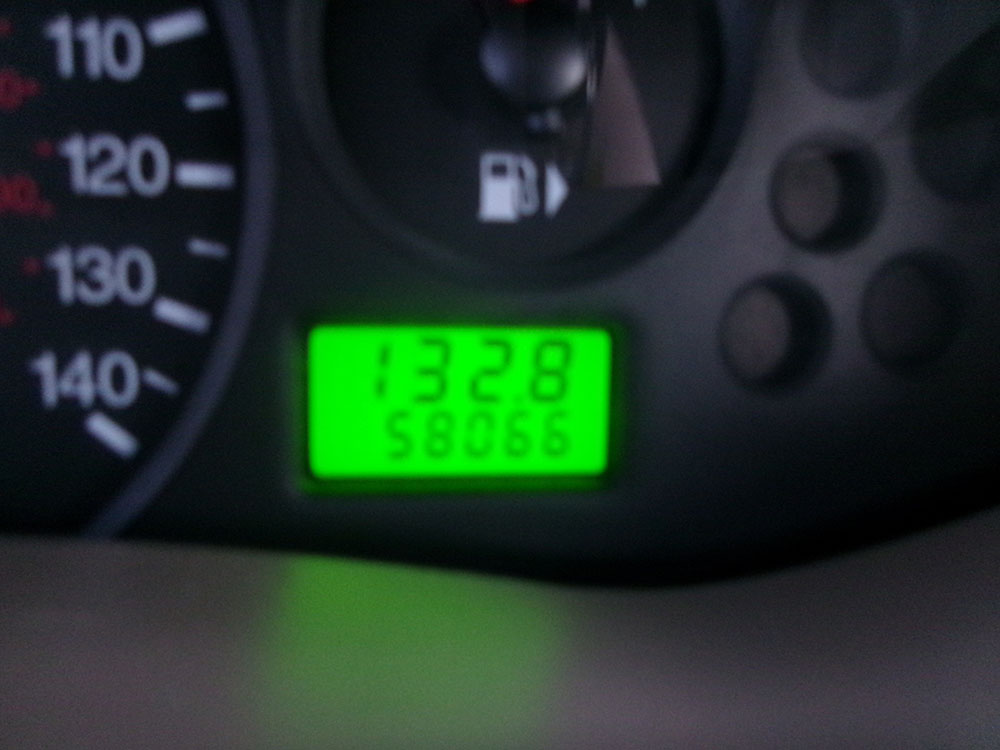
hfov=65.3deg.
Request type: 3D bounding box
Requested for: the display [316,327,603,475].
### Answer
[{"bbox_3d":[-0.005,0.003,0.092,0.035,0.018,0.004,0,2,-6],"label":"display"}]

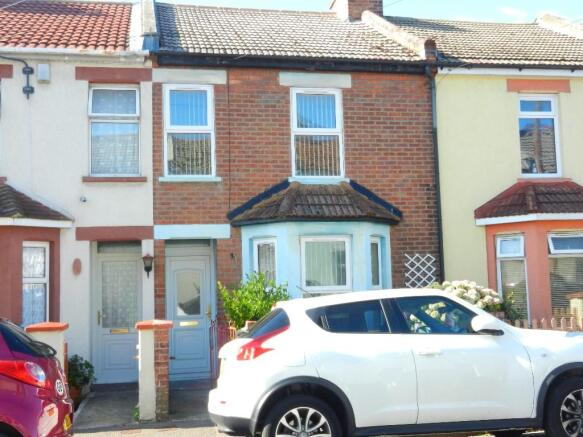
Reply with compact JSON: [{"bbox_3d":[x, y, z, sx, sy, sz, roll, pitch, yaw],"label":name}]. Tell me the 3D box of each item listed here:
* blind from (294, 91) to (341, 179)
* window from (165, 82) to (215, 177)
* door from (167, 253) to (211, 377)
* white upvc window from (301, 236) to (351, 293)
[{"bbox_3d":[0.441,-1.423,10.844,0.770,1.436,0.080,-1,-5,-11],"label":"blind"},{"bbox_3d":[-1.641,-1.407,10.316,0.822,1.539,0.100,-1,-5,-11],"label":"window"},{"bbox_3d":[-1.617,1.560,10.097,0.680,1.935,0.090,-1,-5,-11],"label":"door"},{"bbox_3d":[0.541,0.705,9.837,0.788,0.858,0.080,-1,-5,-10],"label":"white upvc window"}]

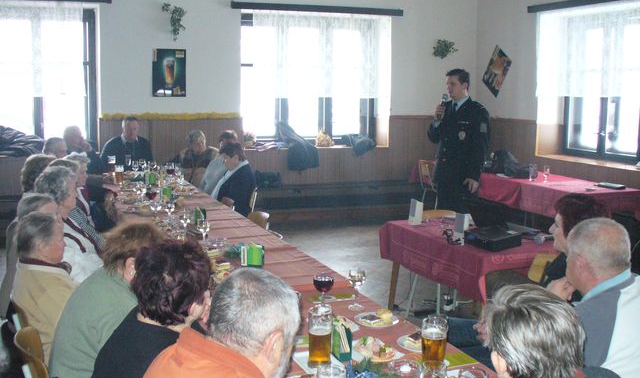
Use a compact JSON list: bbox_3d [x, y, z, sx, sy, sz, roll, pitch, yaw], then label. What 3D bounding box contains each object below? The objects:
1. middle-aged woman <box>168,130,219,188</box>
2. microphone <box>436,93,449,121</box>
[{"bbox_3d":[-1.249,-0.023,7.113,0.520,1.180,0.720,-3,10,-21],"label":"middle-aged woman"},{"bbox_3d":[0.960,-0.639,5.360,0.050,0.250,0.050,21,-6,-39],"label":"microphone"}]

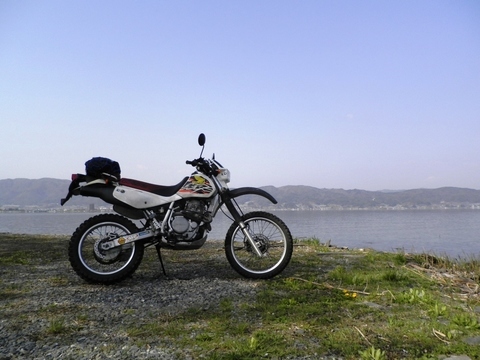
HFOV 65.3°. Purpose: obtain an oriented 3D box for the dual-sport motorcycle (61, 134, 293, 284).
[{"bbox_3d":[-0.543,0.312,3.663,2.180,1.340,0.840,2,-13,-14],"label":"dual-sport motorcycle"}]

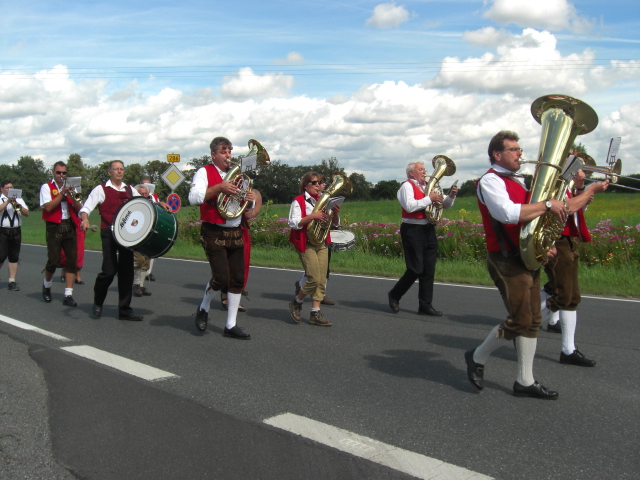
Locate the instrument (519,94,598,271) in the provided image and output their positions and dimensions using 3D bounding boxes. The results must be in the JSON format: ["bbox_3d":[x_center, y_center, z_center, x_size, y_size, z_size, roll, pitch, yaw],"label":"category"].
[{"bbox_3d":[1.502,-0.367,4.480,0.450,1.040,0.440,7,-15,38],"label":"instrument"}]

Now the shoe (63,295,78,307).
[{"bbox_3d":[-3.143,0.762,8.850,0.290,0.125,0.105,1,3,45],"label":"shoe"}]

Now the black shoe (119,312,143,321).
[{"bbox_3d":[-2.071,0.833,7.700,0.300,0.110,0.105,1,3,33],"label":"black shoe"}]

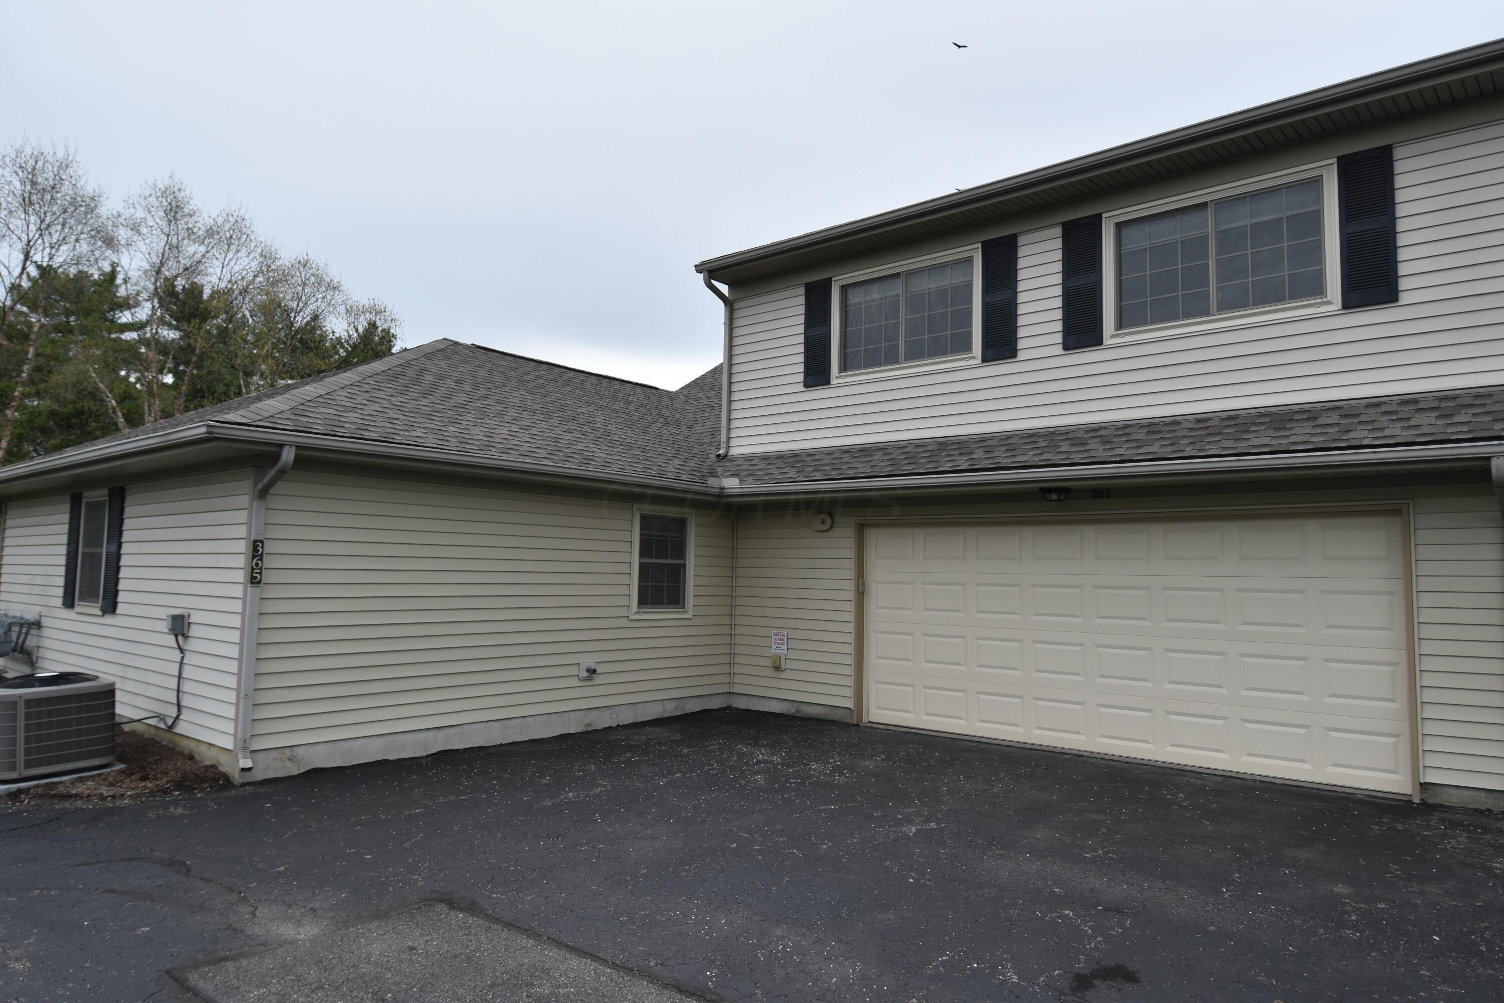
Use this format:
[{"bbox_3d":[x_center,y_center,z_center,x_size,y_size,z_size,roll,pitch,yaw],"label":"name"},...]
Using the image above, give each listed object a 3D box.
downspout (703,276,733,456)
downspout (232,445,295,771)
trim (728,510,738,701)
[{"bbox_3d":[-0.451,-1.731,11.162,0.085,2.324,0.509,-2,-6,39],"label":"downspout"},{"bbox_3d":[-3.714,0.827,6.697,0.620,2.472,0.087,-3,-6,43],"label":"downspout"},{"bbox_3d":[-0.224,1.223,10.800,0.045,2.273,0.045,-2,-6,39],"label":"trim"}]

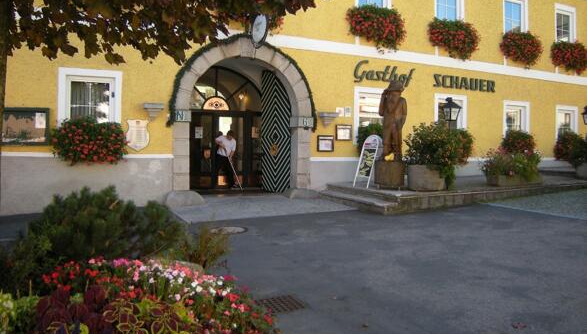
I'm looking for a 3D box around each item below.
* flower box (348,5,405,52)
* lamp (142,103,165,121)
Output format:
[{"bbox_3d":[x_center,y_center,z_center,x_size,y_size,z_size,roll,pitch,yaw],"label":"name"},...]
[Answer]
[{"bbox_3d":[2.304,-3.882,13.259,1.480,1.150,0.600,0,0,-26],"label":"flower box"},{"bbox_3d":[-3.040,-1.179,10.307,0.380,0.370,0.340,0,0,-25],"label":"lamp"}]

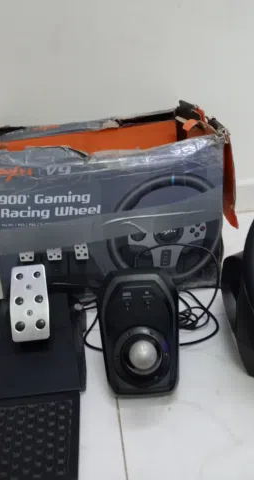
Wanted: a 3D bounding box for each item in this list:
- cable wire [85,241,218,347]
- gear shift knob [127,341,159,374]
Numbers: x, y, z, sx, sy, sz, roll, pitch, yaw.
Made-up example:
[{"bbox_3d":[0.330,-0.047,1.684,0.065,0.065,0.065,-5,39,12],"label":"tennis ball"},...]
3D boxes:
[{"bbox_3d":[0.039,0.093,0.928,0.250,0.120,0.170,-6,26,-5],"label":"cable wire"},{"bbox_3d":[0.023,0.162,0.720,0.040,0.040,0.040,-6,26,-5],"label":"gear shift knob"}]

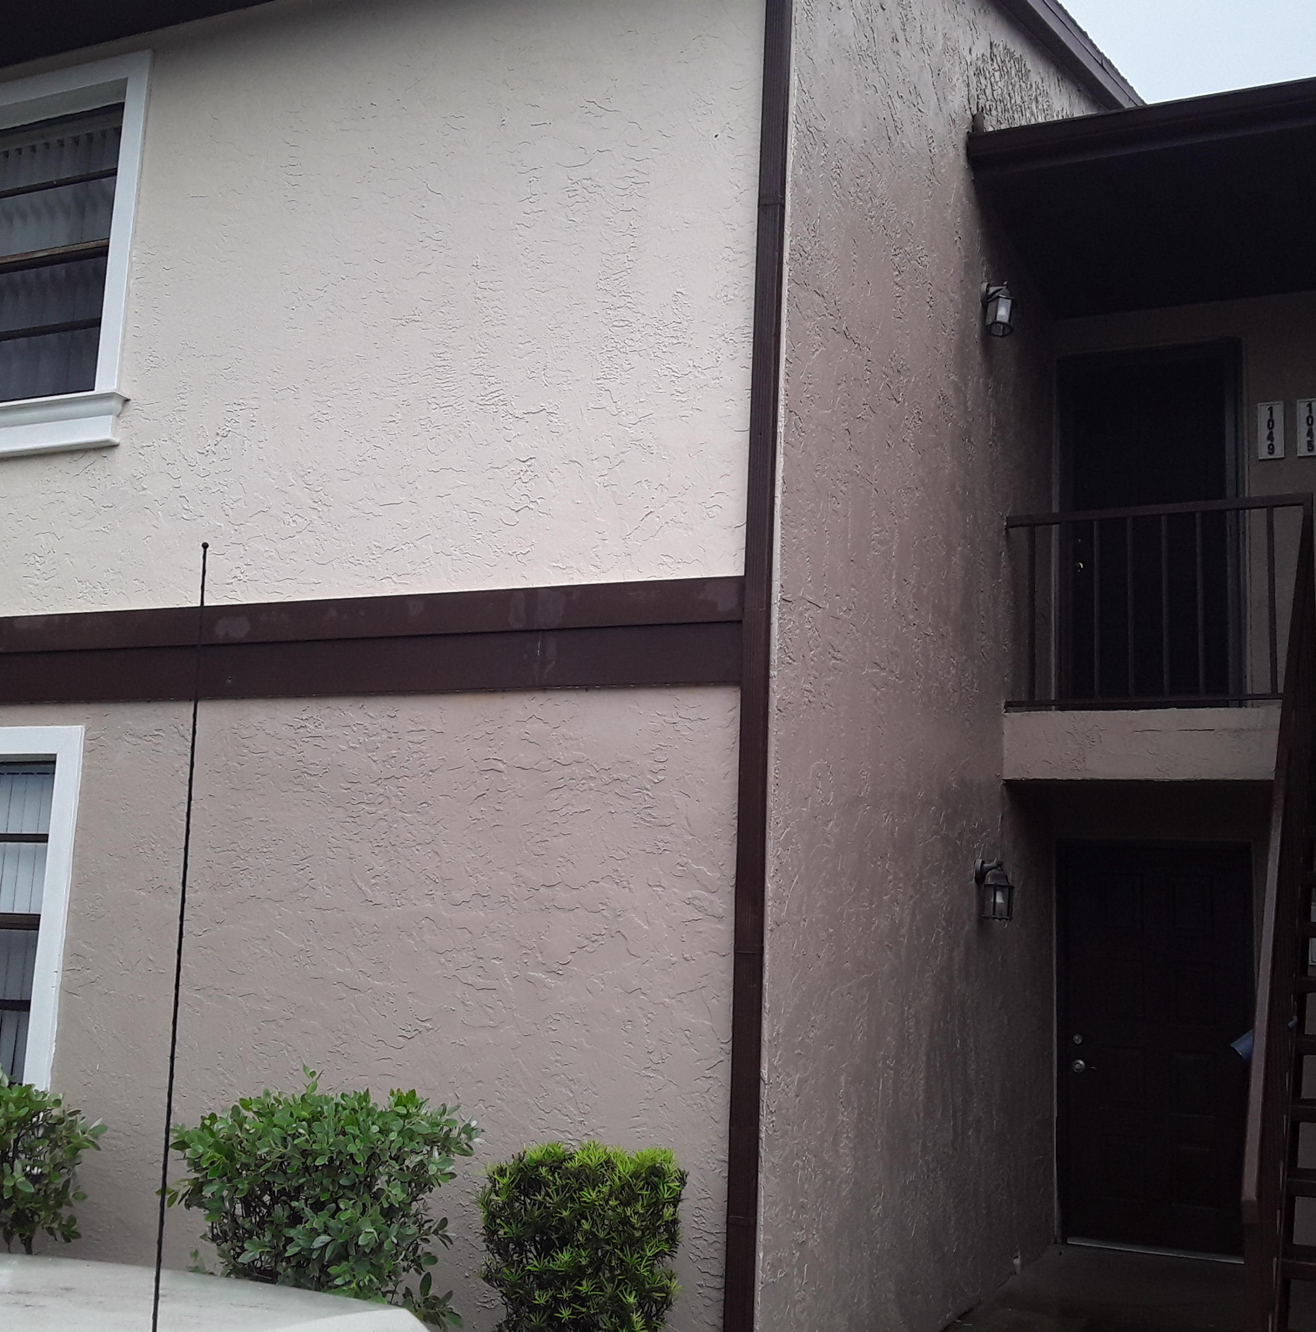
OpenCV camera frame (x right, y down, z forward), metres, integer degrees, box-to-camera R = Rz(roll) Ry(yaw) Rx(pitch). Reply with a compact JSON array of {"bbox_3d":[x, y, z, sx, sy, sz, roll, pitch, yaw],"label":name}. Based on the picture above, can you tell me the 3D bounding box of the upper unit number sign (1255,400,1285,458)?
[{"bbox_3d":[3.258,-1.248,8.447,0.130,0.317,0.020,-2,-10,24],"label":"upper unit number sign"}]

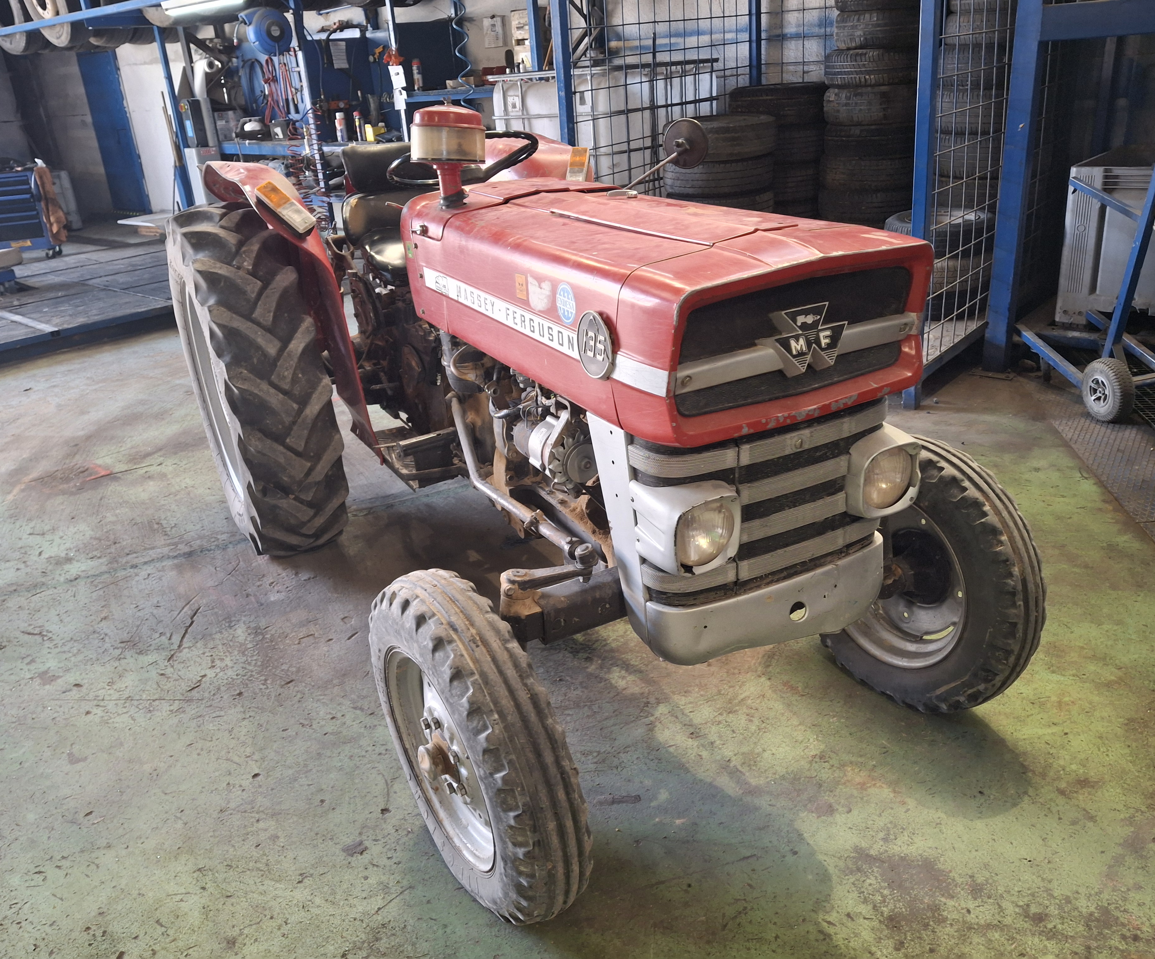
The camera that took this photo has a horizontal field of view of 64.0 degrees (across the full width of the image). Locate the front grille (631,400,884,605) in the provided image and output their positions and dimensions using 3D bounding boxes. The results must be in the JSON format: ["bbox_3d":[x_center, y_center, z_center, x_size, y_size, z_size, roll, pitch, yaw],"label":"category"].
[{"bbox_3d":[0.363,0.023,1.714,0.500,0.325,0.148,-16,28,-24],"label":"front grille"}]

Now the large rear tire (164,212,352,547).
[{"bbox_3d":[-1.113,-0.333,3.198,0.320,1.206,1.206,-16,28,-24],"label":"large rear tire"}]

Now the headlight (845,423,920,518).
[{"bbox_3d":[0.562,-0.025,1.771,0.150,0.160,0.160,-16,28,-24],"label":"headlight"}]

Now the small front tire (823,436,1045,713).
[{"bbox_3d":[0.814,0.231,2.306,0.155,0.704,0.704,-18,29,-28],"label":"small front tire"}]

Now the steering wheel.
[{"bbox_3d":[-0.319,-0.895,2.632,0.435,0.070,0.435,-14,3,1],"label":"steering wheel"}]

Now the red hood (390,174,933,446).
[{"bbox_3d":[0.078,-0.453,2.040,0.526,0.311,1.320,-16,28,-24],"label":"red hood"}]

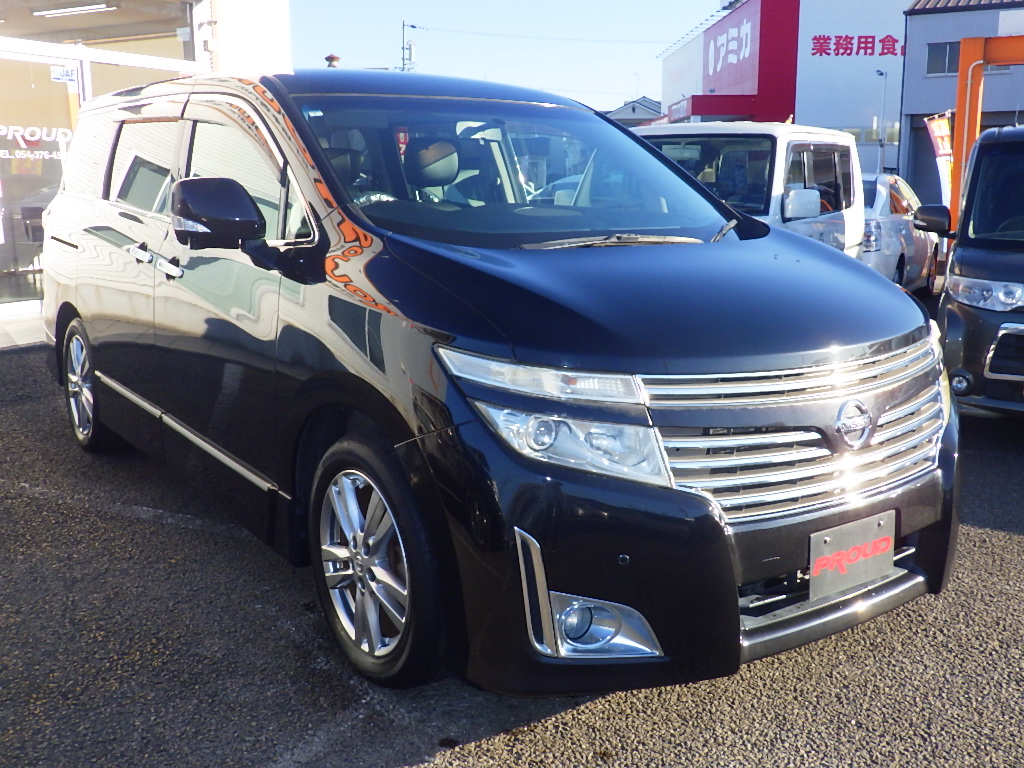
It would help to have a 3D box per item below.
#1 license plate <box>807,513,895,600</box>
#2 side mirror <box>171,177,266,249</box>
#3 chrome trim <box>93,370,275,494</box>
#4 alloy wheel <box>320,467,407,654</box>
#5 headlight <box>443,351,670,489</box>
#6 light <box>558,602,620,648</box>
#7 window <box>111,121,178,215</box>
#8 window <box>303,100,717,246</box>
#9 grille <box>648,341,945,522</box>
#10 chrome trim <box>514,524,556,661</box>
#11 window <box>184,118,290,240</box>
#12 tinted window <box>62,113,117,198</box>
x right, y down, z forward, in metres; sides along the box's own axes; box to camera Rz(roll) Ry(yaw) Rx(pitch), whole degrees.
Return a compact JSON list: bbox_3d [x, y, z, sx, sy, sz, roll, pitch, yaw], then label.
[{"bbox_3d":[0.841,0.420,2.482,0.330,0.165,0.018,-7,10,-35],"label":"license plate"},{"bbox_3d":[-0.814,-0.475,2.806,0.240,0.200,0.150,-7,13,-35],"label":"side mirror"},{"bbox_3d":[-1.351,0.148,3.957,0.025,0.045,2.080,-6,14,-36],"label":"chrome trim"},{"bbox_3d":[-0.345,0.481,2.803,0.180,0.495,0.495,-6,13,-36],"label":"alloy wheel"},{"bbox_3d":[0.083,0.076,2.366,0.330,0.285,0.540,-6,13,-36],"label":"headlight"},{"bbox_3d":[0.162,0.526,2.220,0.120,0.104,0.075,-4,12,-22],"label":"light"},{"bbox_3d":[-1.561,-0.911,4.257,0.040,0.400,0.830,8,5,-38],"label":"window"},{"bbox_3d":[0.063,-0.731,3.358,1.450,0.105,0.940,-7,45,-35],"label":"window"},{"bbox_3d":[0.807,0.117,2.572,1.180,0.385,0.230,-6,13,-36],"label":"grille"},{"bbox_3d":[0.053,0.455,2.207,0.085,0.295,0.050,2,11,9],"label":"chrome trim"},{"bbox_3d":[-0.952,-0.718,3.449,0.040,0.410,0.940,8,5,-38],"label":"window"},{"bbox_3d":[-2.090,-1.104,4.937,0.060,0.390,0.880,5,6,-35],"label":"tinted window"}]

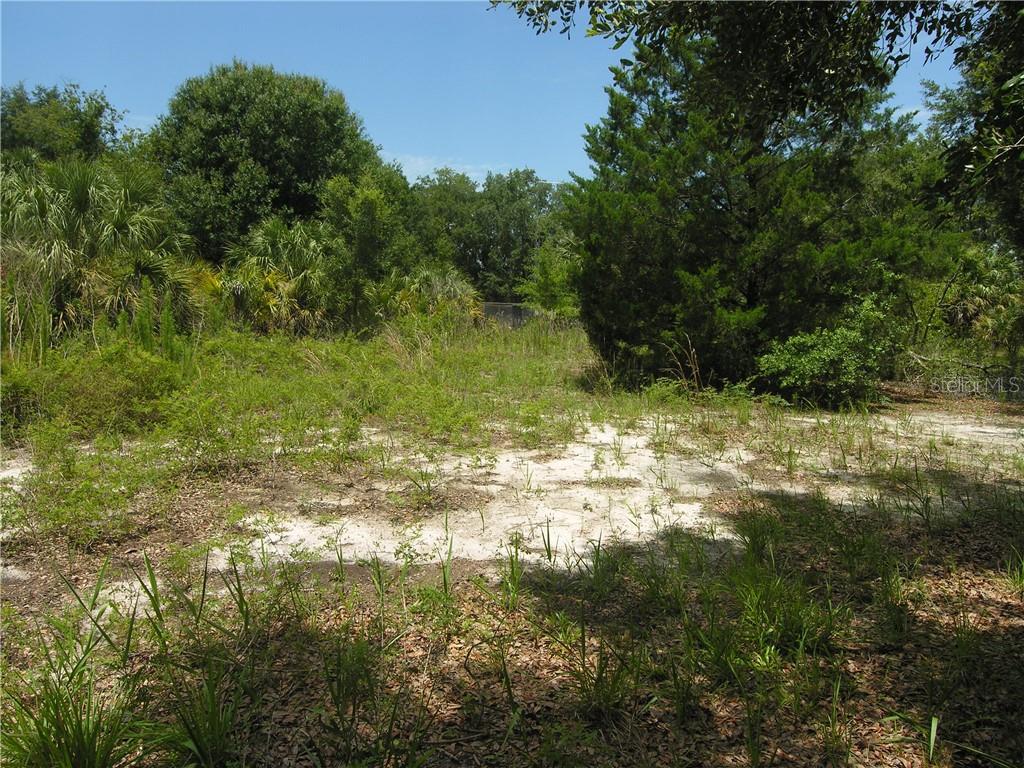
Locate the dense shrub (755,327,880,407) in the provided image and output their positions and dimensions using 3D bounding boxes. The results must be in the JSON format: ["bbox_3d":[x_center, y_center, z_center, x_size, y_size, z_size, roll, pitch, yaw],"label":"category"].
[{"bbox_3d":[4.681,-0.315,10.842,1.890,1.180,1.600,0,7,0],"label":"dense shrub"}]

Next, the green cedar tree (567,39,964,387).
[{"bbox_3d":[4.718,-3.151,13.214,7.410,6.230,5.800,0,7,0],"label":"green cedar tree"}]

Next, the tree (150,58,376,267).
[{"bbox_3d":[-10.800,-7.950,31.000,9.600,11.800,8.800,0,7,0],"label":"tree"}]

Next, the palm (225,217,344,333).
[{"bbox_3d":[-6.819,-3.099,21.281,3.600,3.760,3.400,0,7,0],"label":"palm"}]

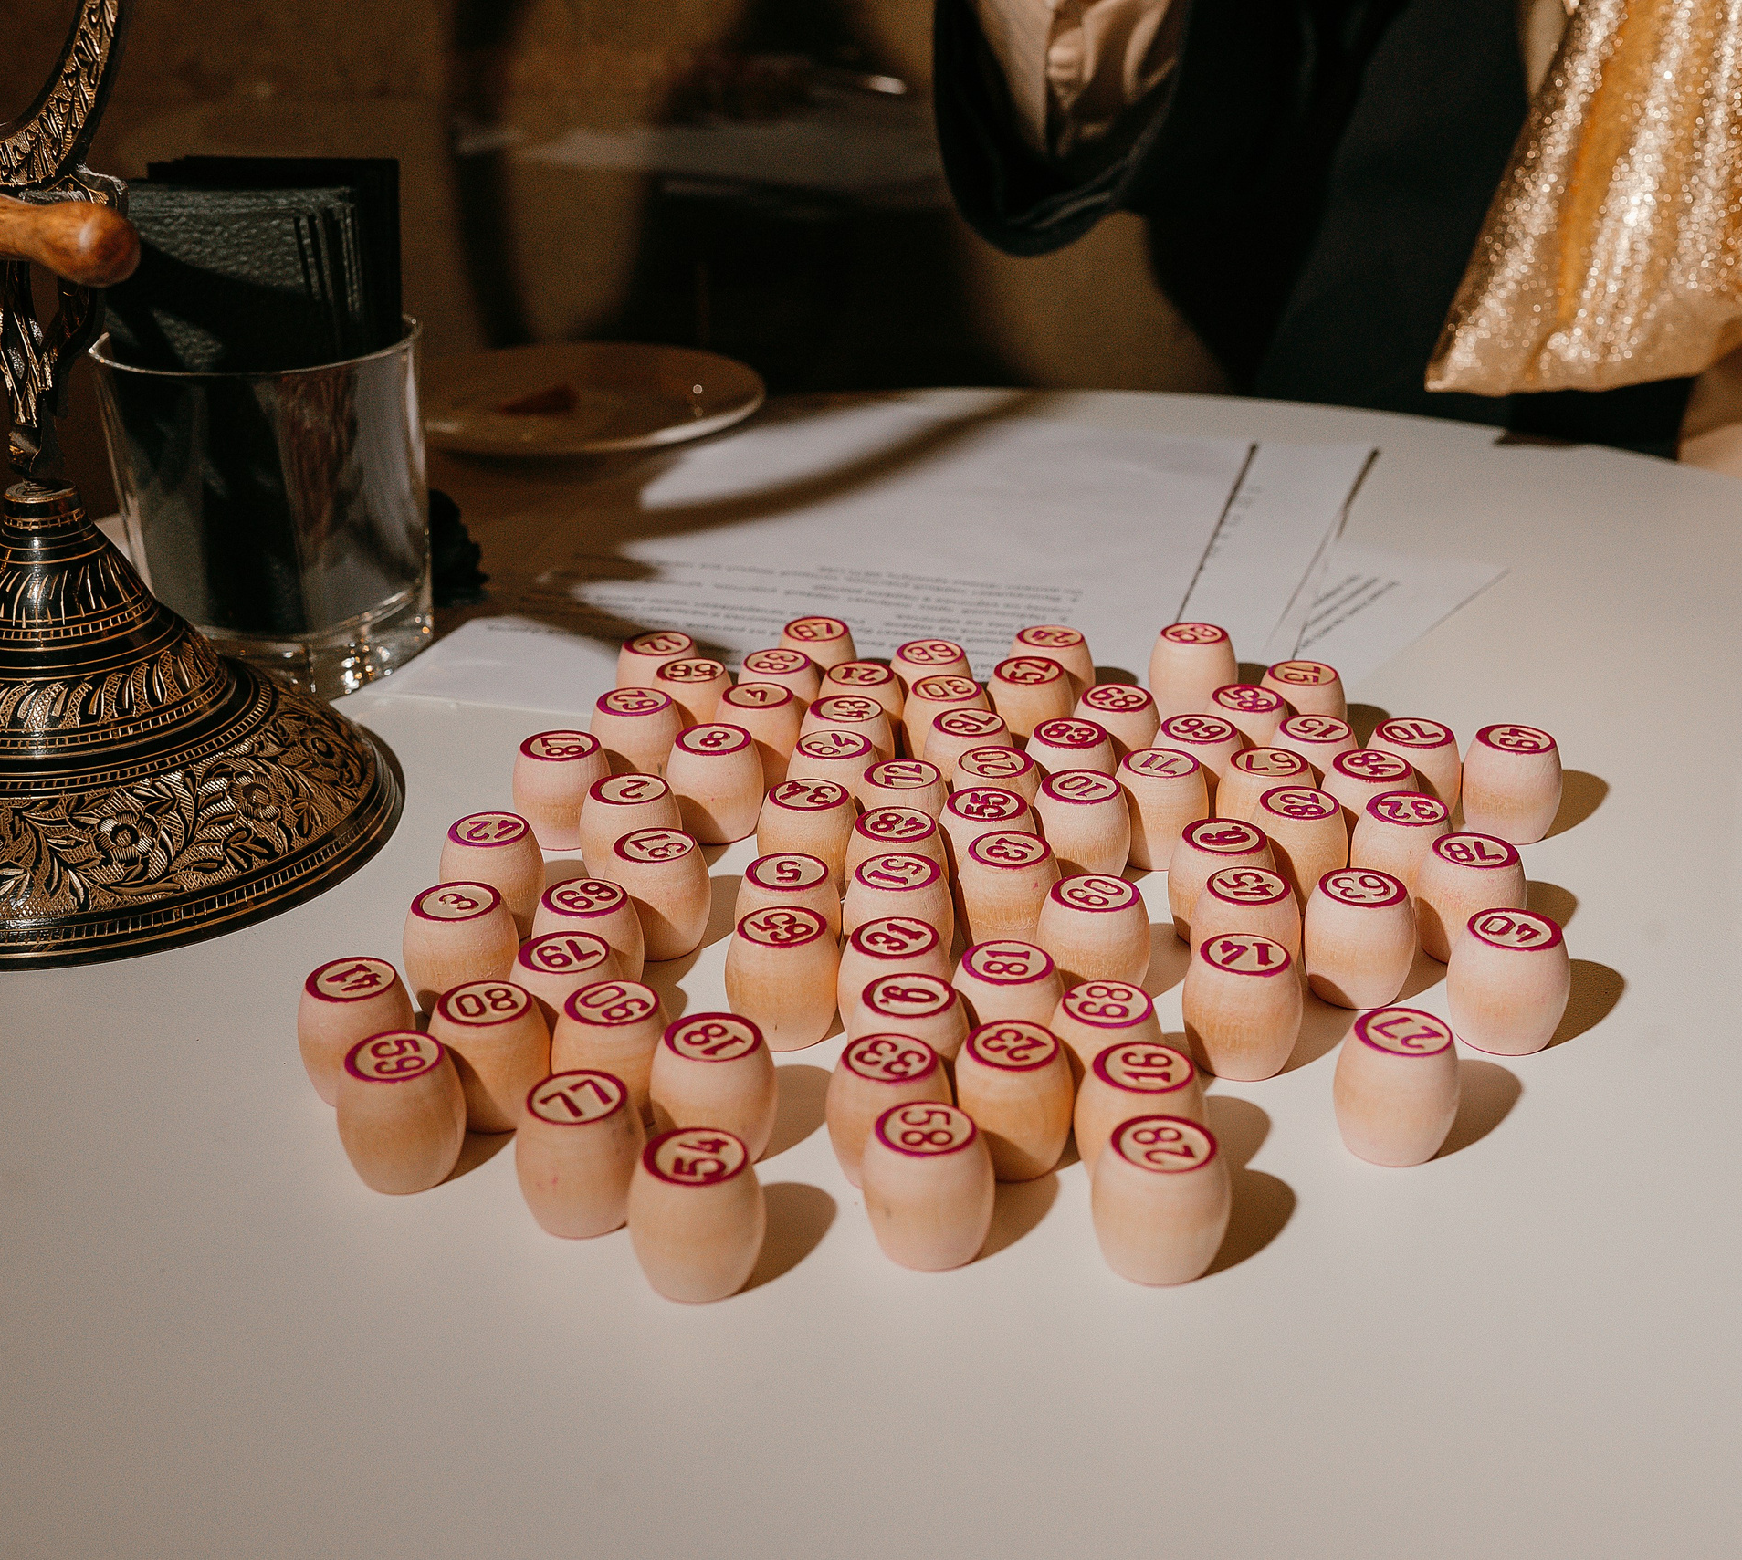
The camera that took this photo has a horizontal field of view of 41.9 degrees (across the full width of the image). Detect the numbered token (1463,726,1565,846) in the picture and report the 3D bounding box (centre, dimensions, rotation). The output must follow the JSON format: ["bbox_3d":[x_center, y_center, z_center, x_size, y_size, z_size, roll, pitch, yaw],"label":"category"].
[{"bbox_3d":[0.153,0.001,0.542,0.023,0.024,0.023,-1,24,1],"label":"numbered token"}]

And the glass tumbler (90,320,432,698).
[{"bbox_3d":[-0.169,-0.080,0.643,0.087,0.092,0.087,-1,25,0],"label":"glass tumbler"}]

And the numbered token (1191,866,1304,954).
[{"bbox_3d":[0.078,0.032,0.473,0.023,0.024,0.023,-1,25,0],"label":"numbered token"}]

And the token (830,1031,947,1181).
[{"bbox_3d":[0.004,0.061,0.418,0.023,0.024,0.023,-1,24,1],"label":"token"}]

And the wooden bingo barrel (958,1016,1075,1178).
[{"bbox_3d":[0.026,0.059,0.421,0.023,0.024,0.023,1,24,4],"label":"wooden bingo barrel"}]

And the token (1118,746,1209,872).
[{"bbox_3d":[0.068,0.007,0.535,0.023,0.024,0.023,-1,24,1],"label":"token"}]

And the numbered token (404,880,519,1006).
[{"bbox_3d":[-0.085,0.036,0.472,0.024,0.024,0.024,-1,24,0],"label":"numbered token"}]

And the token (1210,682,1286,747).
[{"bbox_3d":[0.094,-0.009,0.570,0.023,0.024,0.023,-1,24,1],"label":"token"}]

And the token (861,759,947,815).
[{"bbox_3d":[0.007,0.010,0.532,0.023,0.024,0.023,0,24,1],"label":"token"}]

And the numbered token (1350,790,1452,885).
[{"bbox_3d":[0.120,0.017,0.514,0.023,0.024,0.023,6,25,13],"label":"numbered token"}]

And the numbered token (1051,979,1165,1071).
[{"bbox_3d":[0.045,0.053,0.433,0.022,0.023,0.022,-1,24,0],"label":"numbered token"}]

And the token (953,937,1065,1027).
[{"bbox_3d":[0.027,0.047,0.450,0.023,0.024,0.023,1,24,4],"label":"token"}]

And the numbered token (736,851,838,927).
[{"bbox_3d":[-0.017,0.030,0.484,0.023,0.023,0.023,-1,24,0],"label":"numbered token"}]

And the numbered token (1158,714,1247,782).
[{"bbox_3d":[0.078,-0.001,0.542,0.023,0.023,0.023,-1,24,0],"label":"numbered token"}]

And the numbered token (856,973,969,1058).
[{"bbox_3d":[0.007,0.052,0.439,0.023,0.024,0.023,-1,24,1],"label":"numbered token"}]

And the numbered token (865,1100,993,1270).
[{"bbox_3d":[0.010,0.070,0.392,0.023,0.024,0.023,-1,25,0],"label":"numbered token"}]

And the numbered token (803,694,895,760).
[{"bbox_3d":[-0.006,-0.007,0.568,0.023,0.024,0.023,0,24,-1],"label":"numbered token"}]

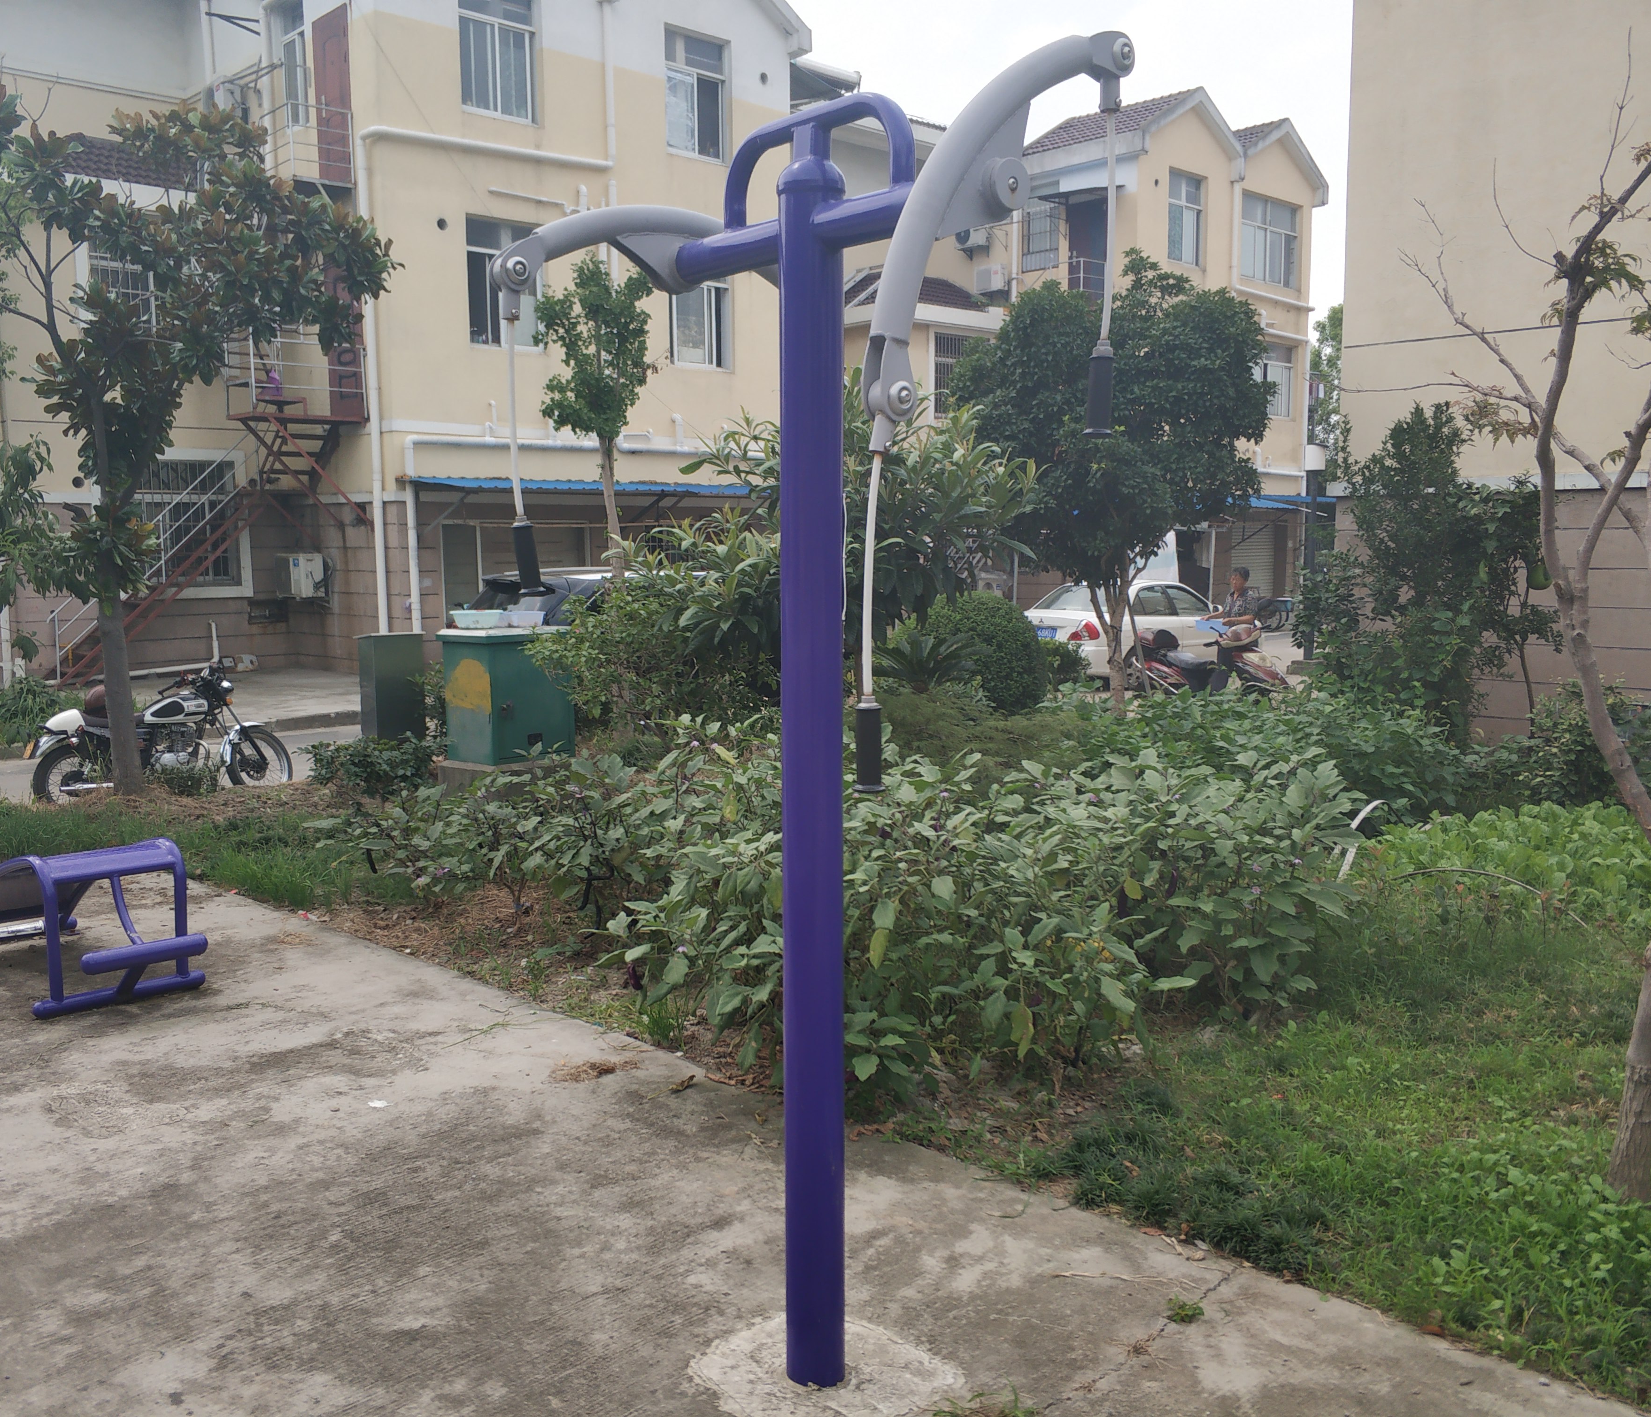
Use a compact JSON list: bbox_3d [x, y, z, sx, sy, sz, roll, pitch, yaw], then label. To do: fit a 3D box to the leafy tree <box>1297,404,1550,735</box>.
[{"bbox_3d":[4.902,-1.045,12.060,1.980,2.869,1.850,-1,7,0],"label":"leafy tree"}]

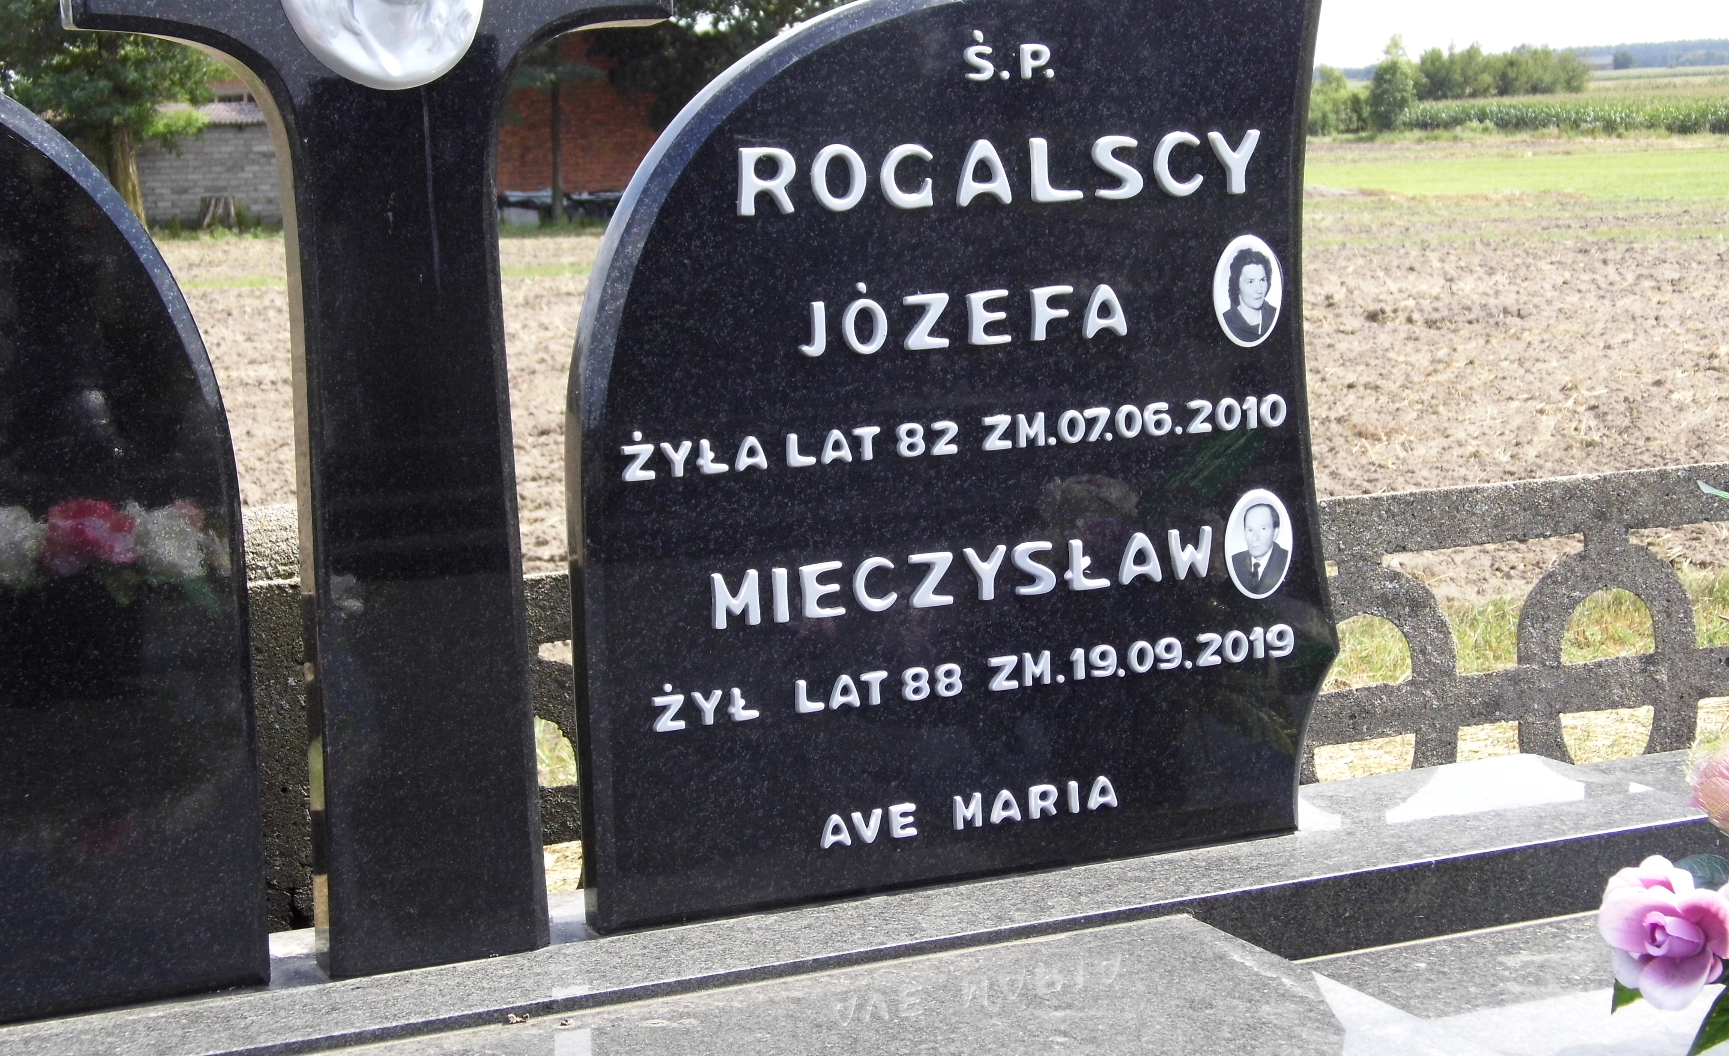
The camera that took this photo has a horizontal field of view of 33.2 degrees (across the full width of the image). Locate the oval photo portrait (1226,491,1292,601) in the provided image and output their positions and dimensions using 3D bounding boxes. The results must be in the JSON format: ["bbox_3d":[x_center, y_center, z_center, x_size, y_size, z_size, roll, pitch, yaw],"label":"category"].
[{"bbox_3d":[0.388,0.016,2.845,0.078,0.109,0.010,-5,9,-24],"label":"oval photo portrait"}]

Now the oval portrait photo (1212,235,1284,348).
[{"bbox_3d":[0.372,-0.229,2.806,0.078,0.109,0.010,-5,9,-24],"label":"oval portrait photo"}]

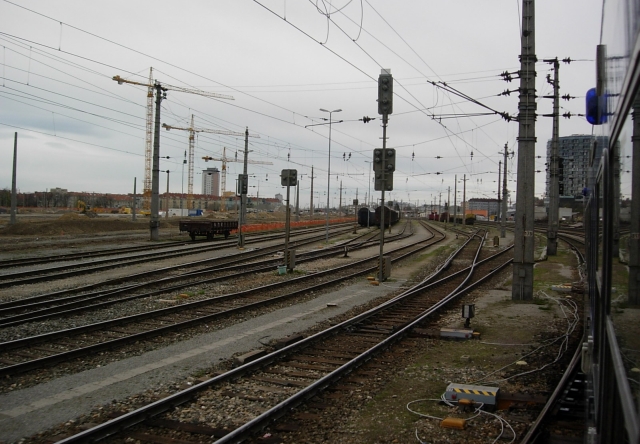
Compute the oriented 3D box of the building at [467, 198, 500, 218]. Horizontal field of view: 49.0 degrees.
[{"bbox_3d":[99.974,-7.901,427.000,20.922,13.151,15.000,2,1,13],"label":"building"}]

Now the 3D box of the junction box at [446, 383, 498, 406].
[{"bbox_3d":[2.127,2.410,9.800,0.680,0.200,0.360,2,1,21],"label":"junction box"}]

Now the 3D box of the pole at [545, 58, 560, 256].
[{"bbox_3d":[17.355,-4.811,52.000,0.850,14.600,0.800,2,1,20],"label":"pole"}]

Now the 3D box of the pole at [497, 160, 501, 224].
[{"bbox_3d":[36.358,-5.295,141.930,0.450,13.638,0.450,2,1,13],"label":"pole"}]

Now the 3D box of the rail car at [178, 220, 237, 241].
[{"bbox_3d":[-9.613,0.785,61.955,2.788,1.589,6.805,2,1,13],"label":"rail car"}]

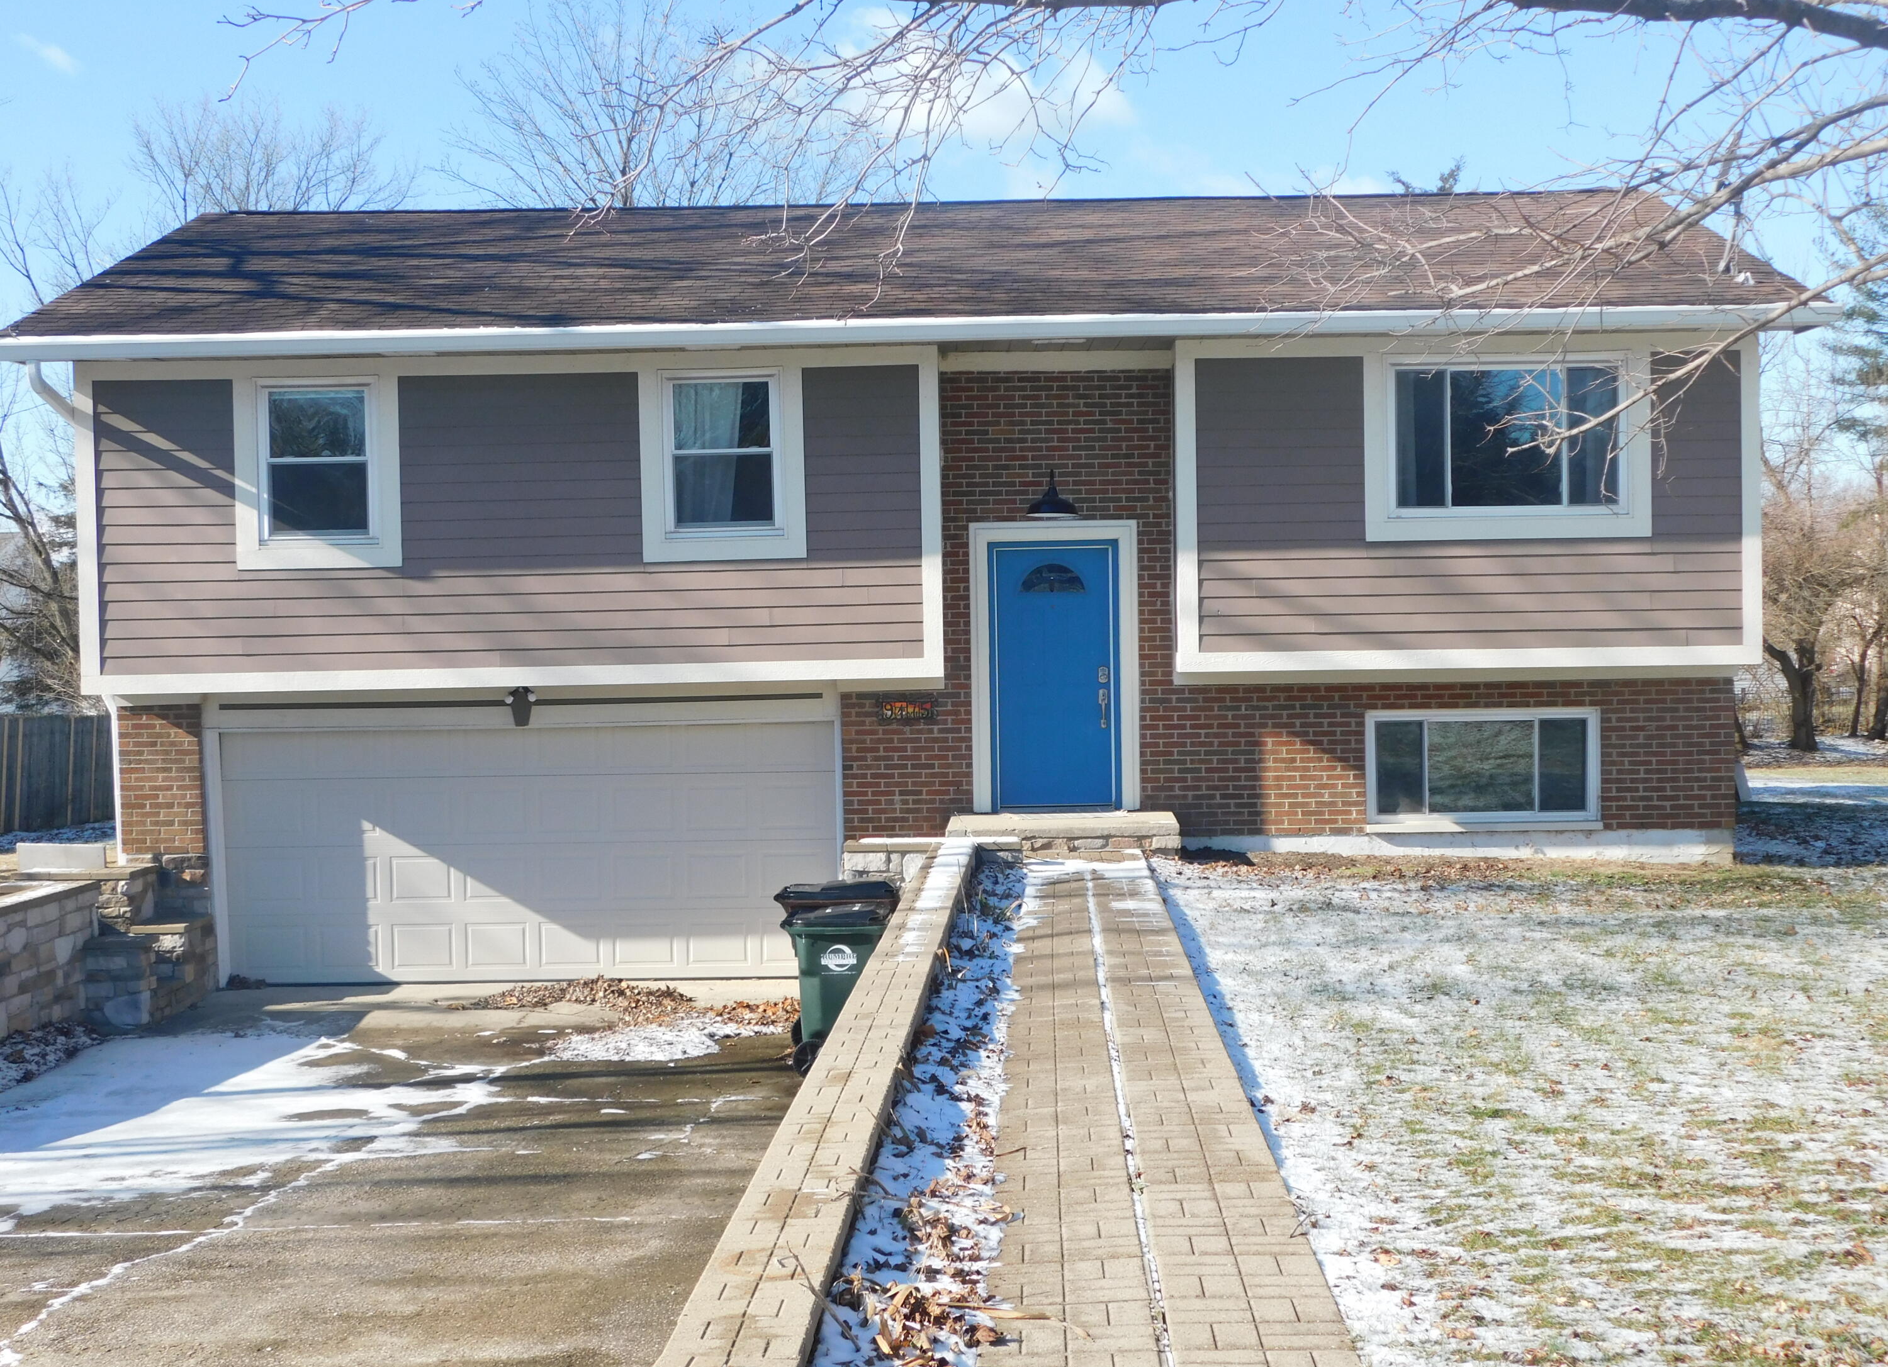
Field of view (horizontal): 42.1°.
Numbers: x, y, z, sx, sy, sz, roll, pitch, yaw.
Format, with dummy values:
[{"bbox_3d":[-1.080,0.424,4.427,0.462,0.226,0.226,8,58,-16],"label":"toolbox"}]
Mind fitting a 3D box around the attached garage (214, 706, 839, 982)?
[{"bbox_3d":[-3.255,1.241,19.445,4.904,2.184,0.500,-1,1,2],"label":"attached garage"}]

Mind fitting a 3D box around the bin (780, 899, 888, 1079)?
[{"bbox_3d":[-0.633,1.964,16.101,0.870,1.090,0.720,-1,1,2],"label":"bin"}]

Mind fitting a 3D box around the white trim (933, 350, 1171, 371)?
[{"bbox_3d":[0.867,-2.479,18.887,1.812,0.147,0.060,-1,1,2],"label":"white trim"}]

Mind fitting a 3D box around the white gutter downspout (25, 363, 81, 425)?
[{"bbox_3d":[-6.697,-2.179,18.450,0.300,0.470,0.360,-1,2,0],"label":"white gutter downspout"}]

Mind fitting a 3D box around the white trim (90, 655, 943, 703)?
[{"bbox_3d":[-3.278,-0.051,18.592,6.562,0.148,0.060,-1,1,2],"label":"white trim"}]

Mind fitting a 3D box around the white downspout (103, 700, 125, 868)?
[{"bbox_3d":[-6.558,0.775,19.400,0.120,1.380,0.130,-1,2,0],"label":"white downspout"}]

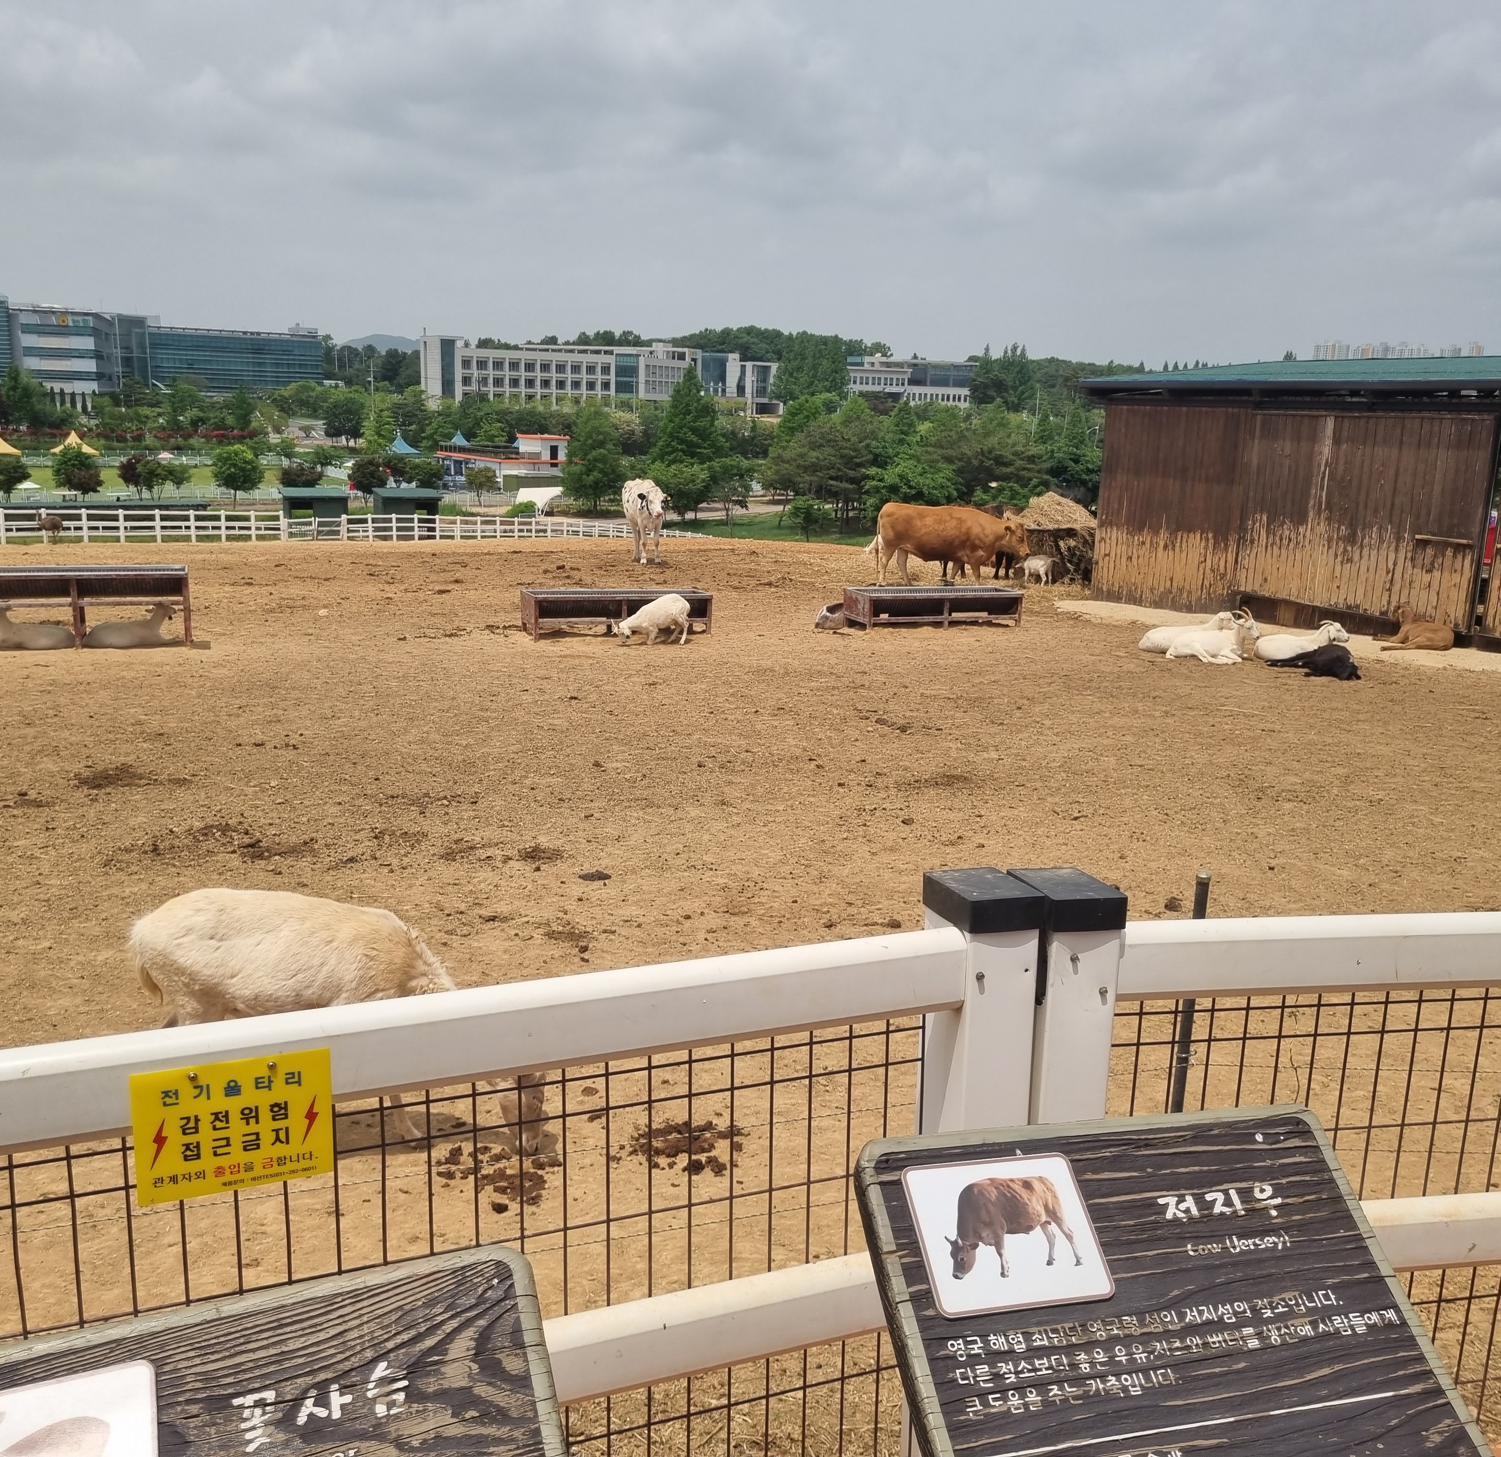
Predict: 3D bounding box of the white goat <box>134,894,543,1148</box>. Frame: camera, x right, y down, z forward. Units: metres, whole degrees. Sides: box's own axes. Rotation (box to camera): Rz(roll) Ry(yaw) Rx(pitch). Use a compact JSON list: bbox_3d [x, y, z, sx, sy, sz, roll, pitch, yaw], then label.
[{"bbox_3d":[-1.364,0.976,4.872,1.330,0.887,0.380,1,13,1],"label":"white goat"}]

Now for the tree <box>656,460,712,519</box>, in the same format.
[{"bbox_3d":[-4.130,-14.737,90.586,3.408,3.728,3.408,1,13,0],"label":"tree"}]

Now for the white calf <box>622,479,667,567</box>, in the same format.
[{"bbox_3d":[-1.731,-3.445,24.146,0.680,1.390,2.100,-1,13,-8],"label":"white calf"}]

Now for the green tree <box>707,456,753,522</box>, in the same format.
[{"bbox_3d":[-1.198,-14.332,87.550,2.654,4.052,2.654,1,13,0],"label":"green tree"}]

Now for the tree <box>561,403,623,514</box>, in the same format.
[{"bbox_3d":[-10.744,-18.148,98.186,4.222,7.338,4.222,1,13,0],"label":"tree"}]

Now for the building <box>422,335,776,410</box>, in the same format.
[{"bbox_3d":[-34.005,-83.472,346.630,97.000,16.000,14.000,-10,17,-40],"label":"building"}]

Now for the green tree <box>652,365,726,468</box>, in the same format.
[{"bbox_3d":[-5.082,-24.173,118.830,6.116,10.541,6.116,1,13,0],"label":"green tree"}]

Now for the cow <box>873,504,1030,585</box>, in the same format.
[{"bbox_3d":[3.042,-2.816,22.362,2.380,1.241,0.660,1,13,-2],"label":"cow"}]

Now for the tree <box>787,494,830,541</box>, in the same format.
[{"bbox_3d":[2.783,-9.920,68.760,2.153,2.166,2.153,1,13,0],"label":"tree"}]

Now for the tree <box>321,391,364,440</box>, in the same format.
[{"bbox_3d":[-53.102,-40.496,189.284,6.126,6.451,6.126,1,13,0],"label":"tree"}]

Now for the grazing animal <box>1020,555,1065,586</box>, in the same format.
[{"bbox_3d":[4.458,-2.407,22.251,0.660,0.440,0.200,2,13,5],"label":"grazing animal"}]

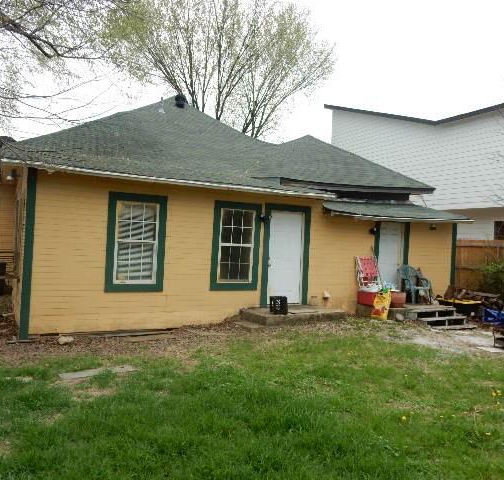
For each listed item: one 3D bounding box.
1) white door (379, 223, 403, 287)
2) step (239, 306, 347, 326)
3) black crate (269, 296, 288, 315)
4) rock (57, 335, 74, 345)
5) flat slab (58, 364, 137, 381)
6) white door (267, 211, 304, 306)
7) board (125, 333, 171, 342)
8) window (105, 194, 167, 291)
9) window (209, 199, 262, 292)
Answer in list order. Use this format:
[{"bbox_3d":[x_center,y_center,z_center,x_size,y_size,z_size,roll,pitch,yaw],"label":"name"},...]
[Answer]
[{"bbox_3d":[3.374,0.532,11.291,0.740,2.020,0.050,3,0,-24],"label":"white door"},{"bbox_3d":[0.838,1.579,9.582,2.100,0.210,1.030,3,0,-24],"label":"step"},{"bbox_3d":[0.542,1.300,9.173,0.285,0.320,0.320,3,0,-6],"label":"black crate"},{"bbox_3d":[-3.161,1.685,7.846,0.280,0.140,0.200,3,0,-24],"label":"rock"},{"bbox_3d":[-1.990,1.741,6.026,0.920,0.050,0.240,3,0,-40],"label":"flat slab"},{"bbox_3d":[0.759,0.397,10.113,0.835,2.020,0.050,3,0,-24],"label":"white door"},{"bbox_3d":[-1.880,1.775,8.430,0.920,0.060,0.220,3,0,-33],"label":"board"},{"bbox_3d":[-2.176,0.062,8.777,1.099,1.860,0.100,3,0,-24],"label":"window"},{"bbox_3d":[-0.310,0.138,9.609,1.053,1.834,0.100,3,0,-24],"label":"window"}]

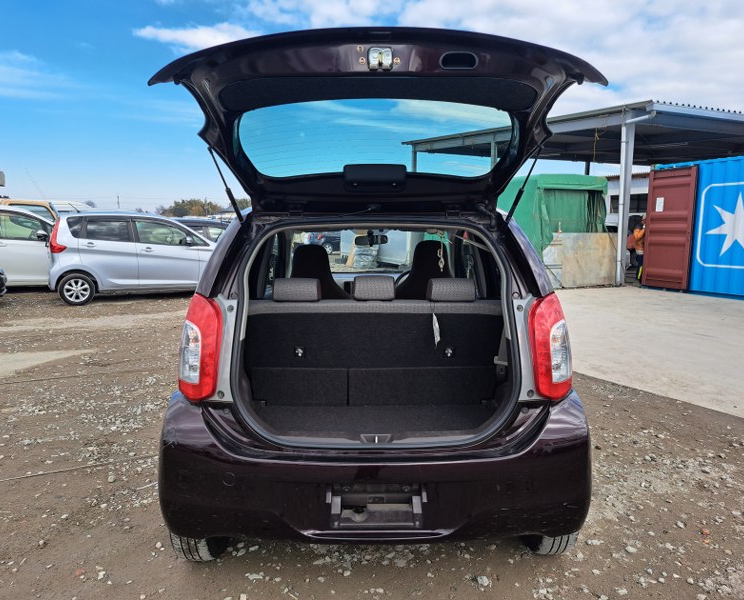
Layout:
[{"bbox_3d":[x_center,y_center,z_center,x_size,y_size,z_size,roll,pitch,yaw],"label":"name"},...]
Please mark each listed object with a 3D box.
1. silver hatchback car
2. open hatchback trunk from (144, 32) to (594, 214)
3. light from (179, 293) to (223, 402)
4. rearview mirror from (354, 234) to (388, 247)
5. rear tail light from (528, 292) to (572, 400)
[{"bbox_3d":[-4.173,-0.832,10.628,3.420,1.620,1.500,-2,8,-18],"label":"silver hatchback car"},{"bbox_3d":[0.018,-0.497,1.791,1.250,0.470,0.940,0,7,-1],"label":"open hatchback trunk"},{"bbox_3d":[-0.643,0.173,2.069,0.175,0.380,0.240,0,7,-1],"label":"light"},{"bbox_3d":[-0.002,-0.422,3.948,0.240,0.075,0.060,-2,7,-12],"label":"rearview mirror"},{"bbox_3d":[0.669,0.173,2.069,0.175,0.380,0.240,0,7,-1],"label":"rear tail light"}]

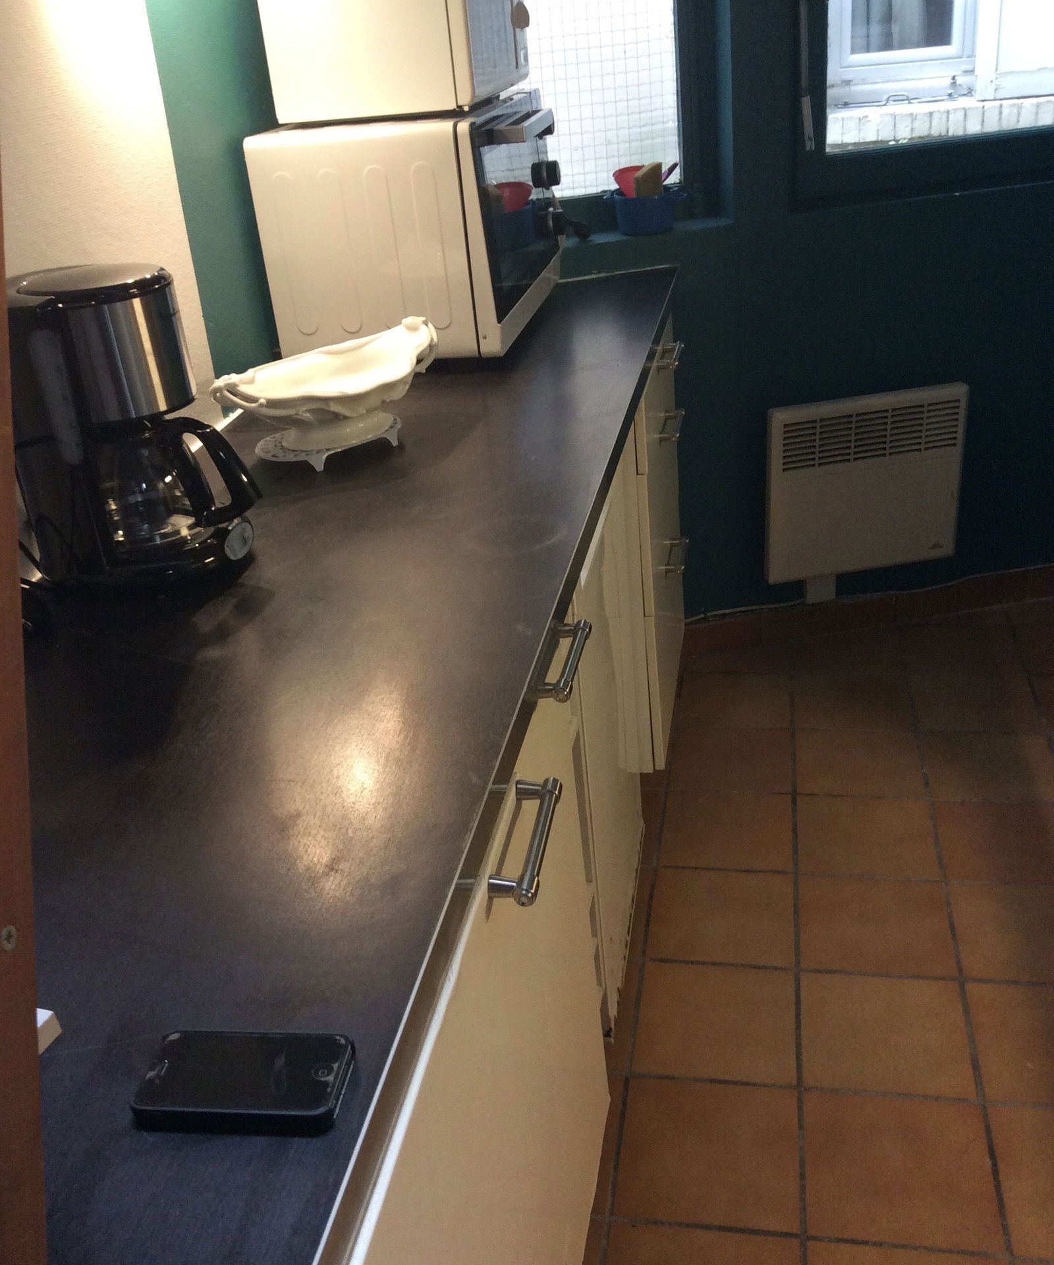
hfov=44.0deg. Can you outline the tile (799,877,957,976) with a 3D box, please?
[{"bbox_3d":[0.582,0.493,2.184,0.244,0.012,0.244,1,27,11],"label":"tile"}]

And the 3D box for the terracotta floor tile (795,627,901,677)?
[{"bbox_3d":[0.750,0.042,3.056,0.244,0.012,0.244,1,27,11],"label":"terracotta floor tile"}]

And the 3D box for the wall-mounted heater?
[{"bbox_3d":[0.750,-0.314,2.933,0.444,0.462,0.065,-9,27,-8],"label":"wall-mounted heater"}]

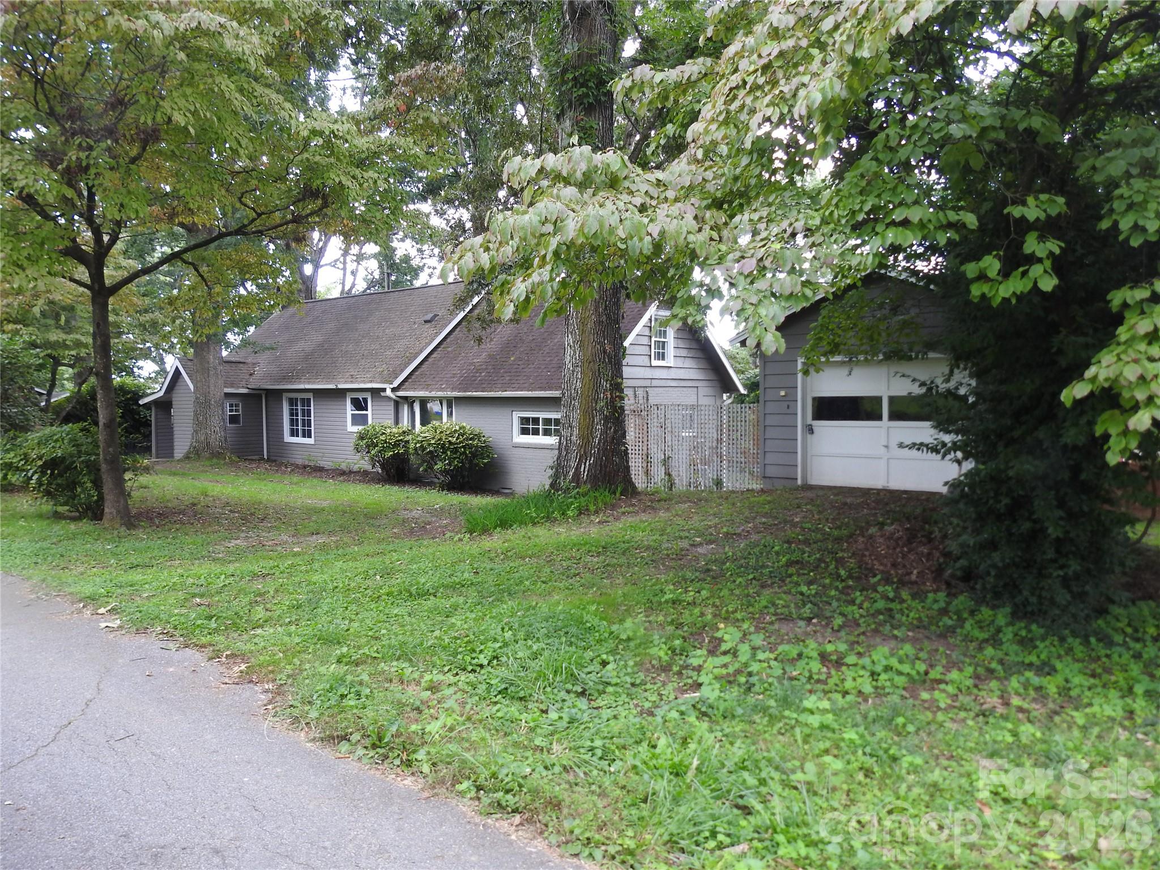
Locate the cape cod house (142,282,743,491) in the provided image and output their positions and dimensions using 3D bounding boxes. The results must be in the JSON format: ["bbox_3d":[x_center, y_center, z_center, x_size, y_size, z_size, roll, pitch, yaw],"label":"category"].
[{"bbox_3d":[-4.871,-1.796,24.151,17.675,5.606,9.544,2,4,39],"label":"cape cod house"}]

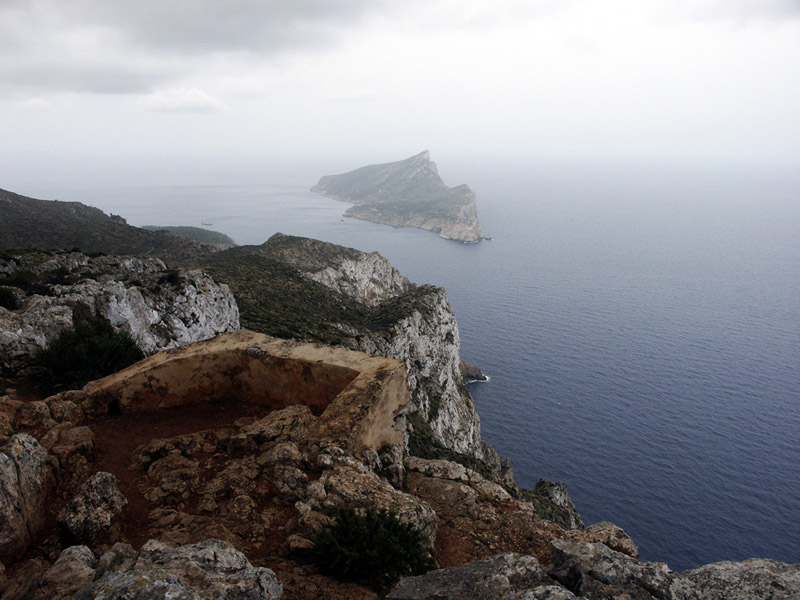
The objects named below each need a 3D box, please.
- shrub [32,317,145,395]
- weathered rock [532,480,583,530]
[{"bbox_3d":[-5.103,0.942,10.600,1.800,1.250,1.600,0,13,0],"label":"shrub"},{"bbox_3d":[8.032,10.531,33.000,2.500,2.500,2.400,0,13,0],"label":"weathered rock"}]

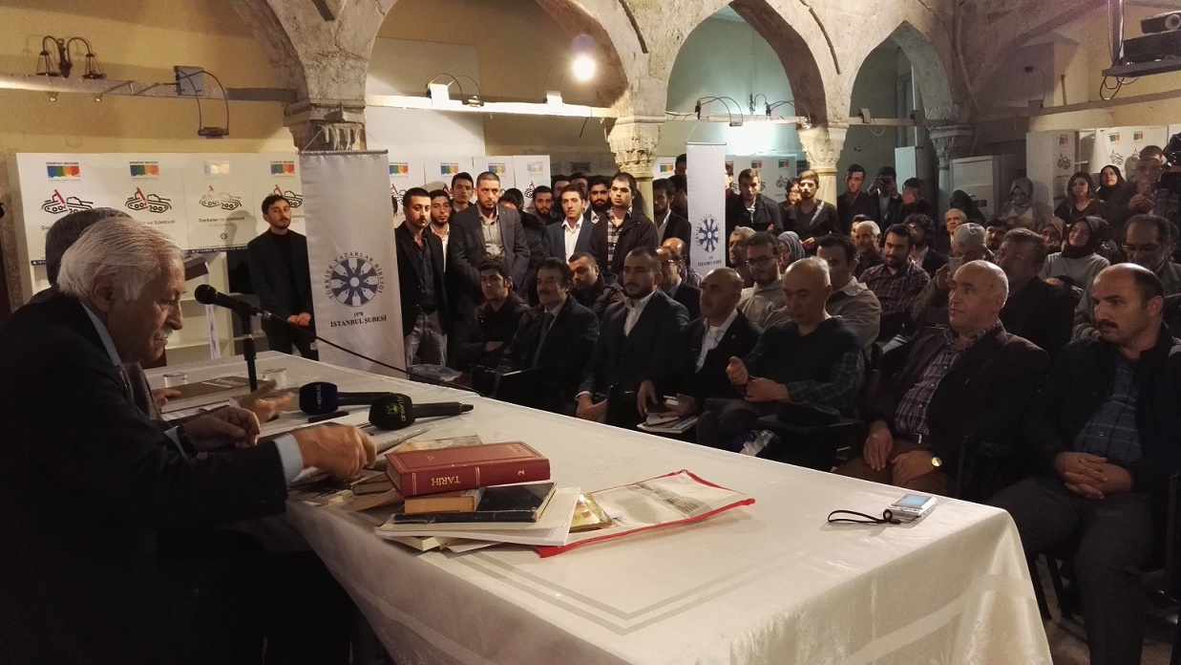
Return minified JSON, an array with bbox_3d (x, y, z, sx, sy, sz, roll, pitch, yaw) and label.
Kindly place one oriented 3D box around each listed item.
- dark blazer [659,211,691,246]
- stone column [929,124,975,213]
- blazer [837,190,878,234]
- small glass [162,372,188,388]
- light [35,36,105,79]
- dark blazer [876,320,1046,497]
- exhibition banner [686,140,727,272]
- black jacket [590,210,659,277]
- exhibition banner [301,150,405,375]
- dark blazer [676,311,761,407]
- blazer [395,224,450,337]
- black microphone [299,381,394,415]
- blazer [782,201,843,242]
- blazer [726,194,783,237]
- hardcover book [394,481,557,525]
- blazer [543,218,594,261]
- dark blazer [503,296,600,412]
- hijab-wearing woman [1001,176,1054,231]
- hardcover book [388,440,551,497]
[{"bbox_3d":[0.561,-0.559,6.335,0.460,0.700,0.280,-1,6,25],"label":"dark blazer"},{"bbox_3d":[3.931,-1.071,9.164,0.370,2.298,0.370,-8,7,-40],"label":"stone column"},{"bbox_3d":[2.431,-0.926,7.685,0.460,0.700,0.280,-1,6,19],"label":"blazer"},{"bbox_3d":[-1.205,0.159,2.464,0.072,0.075,0.072,-2,9,0],"label":"small glass"},{"bbox_3d":[-3.323,-1.753,5.400,0.410,0.280,0.250,-10,12,-39],"label":"light"},{"bbox_3d":[1.215,0.260,2.760,0.560,0.600,0.430,6,12,39],"label":"dark blazer"},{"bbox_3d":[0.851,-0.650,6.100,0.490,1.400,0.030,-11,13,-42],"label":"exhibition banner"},{"bbox_3d":[0.257,-0.487,5.835,0.480,0.700,0.290,-2,6,14],"label":"black jacket"},{"bbox_3d":[-1.286,-0.310,4.616,0.485,1.330,0.030,-6,6,-25],"label":"exhibition banner"},{"bbox_3d":[0.545,0.161,3.526,0.450,0.520,0.320,0,7,34],"label":"dark blazer"},{"bbox_3d":[-1.041,-0.316,5.150,0.470,0.720,0.280,-7,11,-26],"label":"blazer"},{"bbox_3d":[-0.740,0.201,2.580,0.280,0.097,0.095,-6,6,-26],"label":"black microphone"},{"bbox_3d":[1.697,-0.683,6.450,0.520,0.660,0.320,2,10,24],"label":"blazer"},{"bbox_3d":[1.314,-0.745,6.735,0.480,0.700,0.300,-2,6,12],"label":"blazer"},{"bbox_3d":[-0.190,0.285,1.425,0.235,0.018,0.153,-2,9,11],"label":"hardcover book"},{"bbox_3d":[-0.125,-0.489,6.185,0.460,0.700,0.270,-3,6,3],"label":"blazer"},{"bbox_3d":[-0.194,0.128,4.200,0.540,0.600,0.390,5,12,35],"label":"dark blazer"},{"bbox_3d":[3.961,-0.601,7.781,0.440,1.635,0.300,-1,6,27],"label":"hijab-wearing woman"},{"bbox_3d":[-0.208,0.224,1.419,0.242,0.035,0.148,-3,5,-22],"label":"hardcover book"}]

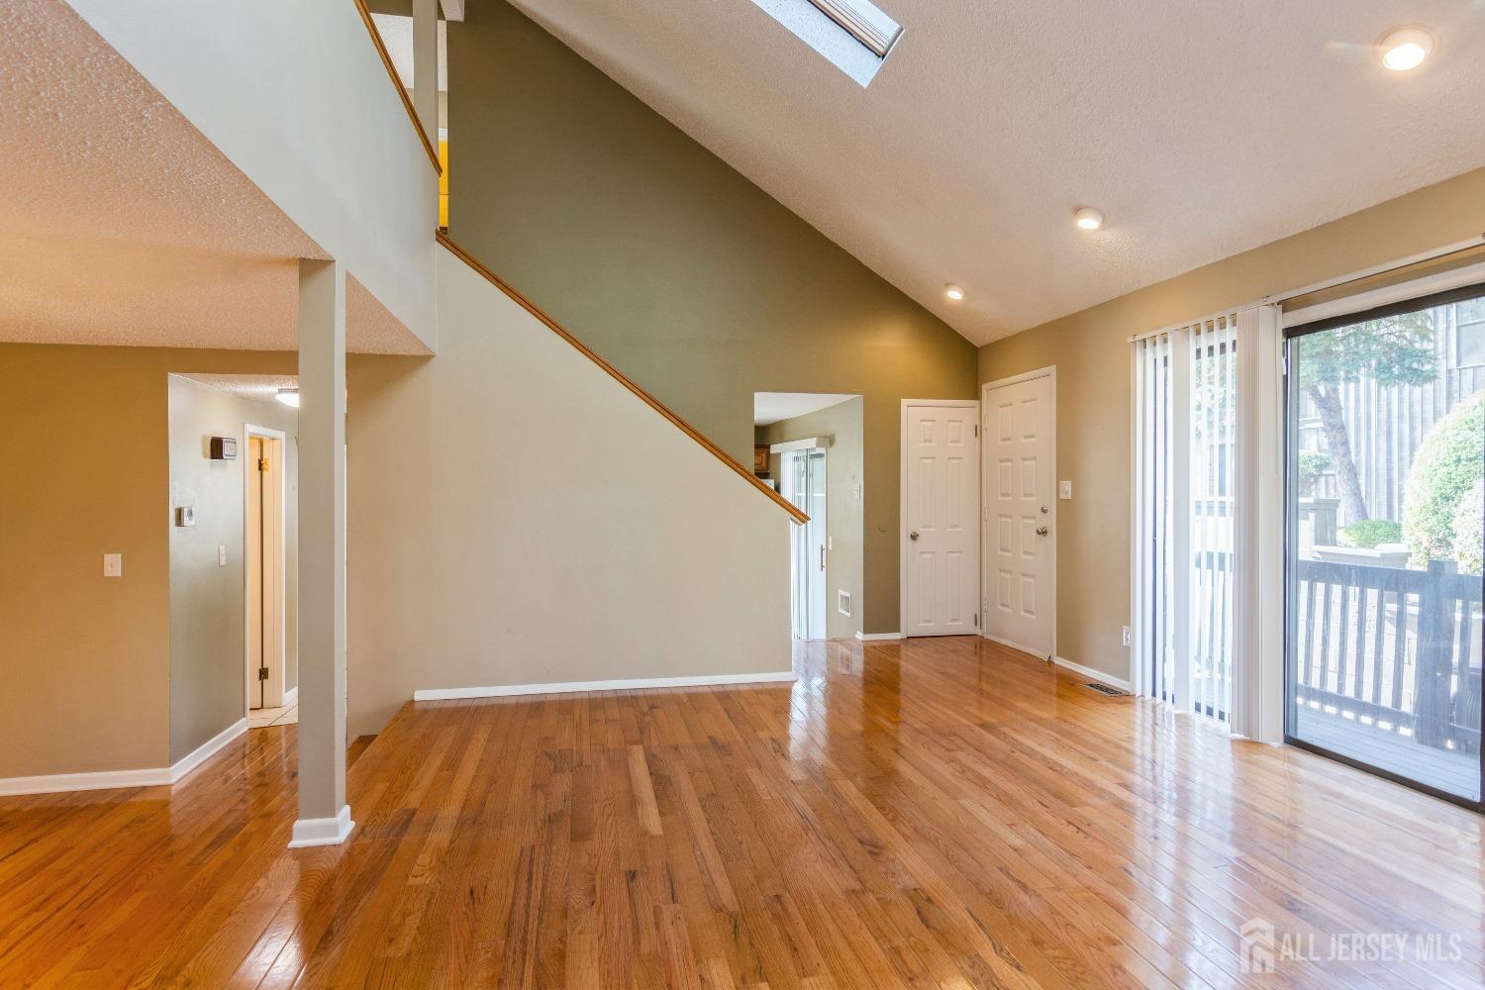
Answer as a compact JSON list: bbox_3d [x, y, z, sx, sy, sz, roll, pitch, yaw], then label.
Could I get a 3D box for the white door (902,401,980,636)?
[{"bbox_3d":[1.706,0.205,6.404,0.720,2.030,0.060,0,0,-12],"label":"white door"}]

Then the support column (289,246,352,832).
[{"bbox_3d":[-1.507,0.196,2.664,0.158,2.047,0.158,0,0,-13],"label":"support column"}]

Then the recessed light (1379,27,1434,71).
[{"bbox_3d":[2.388,-1.600,2.674,0.155,0.050,0.155,32,-7,-11],"label":"recessed light"}]

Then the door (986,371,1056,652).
[{"bbox_3d":[2.186,0.160,5.870,0.060,2.120,0.953,0,0,-13],"label":"door"}]

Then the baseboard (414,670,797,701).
[{"bbox_3d":[-0.797,1.190,4.637,2.337,0.060,0.015,0,0,-11],"label":"baseboard"}]

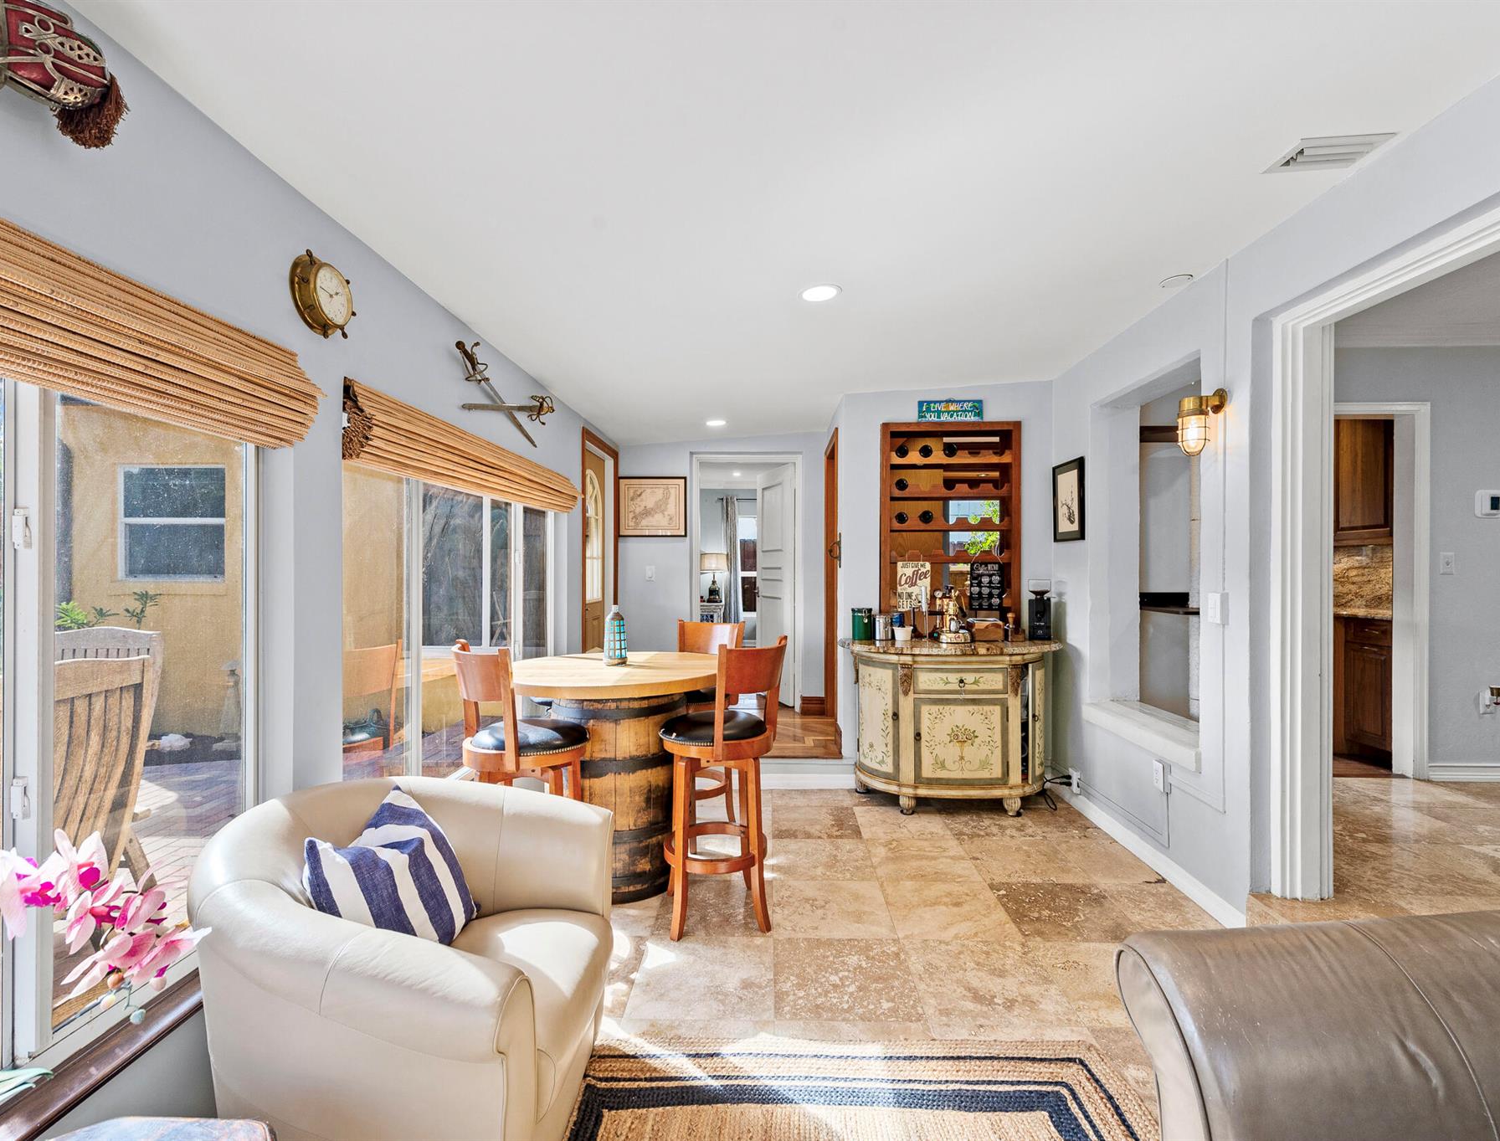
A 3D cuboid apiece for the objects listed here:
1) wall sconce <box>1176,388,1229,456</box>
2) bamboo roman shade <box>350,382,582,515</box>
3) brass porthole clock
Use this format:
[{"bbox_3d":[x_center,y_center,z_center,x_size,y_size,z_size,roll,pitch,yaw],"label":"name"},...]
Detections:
[{"bbox_3d":[1.737,-0.572,2.572,0.175,0.260,0.110,0,0,1],"label":"wall sconce"},{"bbox_3d":[-1.115,-0.445,3.004,0.130,0.240,2.150,0,0,1],"label":"bamboo roman shade"},{"bbox_3d":[-1.110,-0.715,1.740,0.065,0.205,0.205,0,0,2],"label":"brass porthole clock"}]

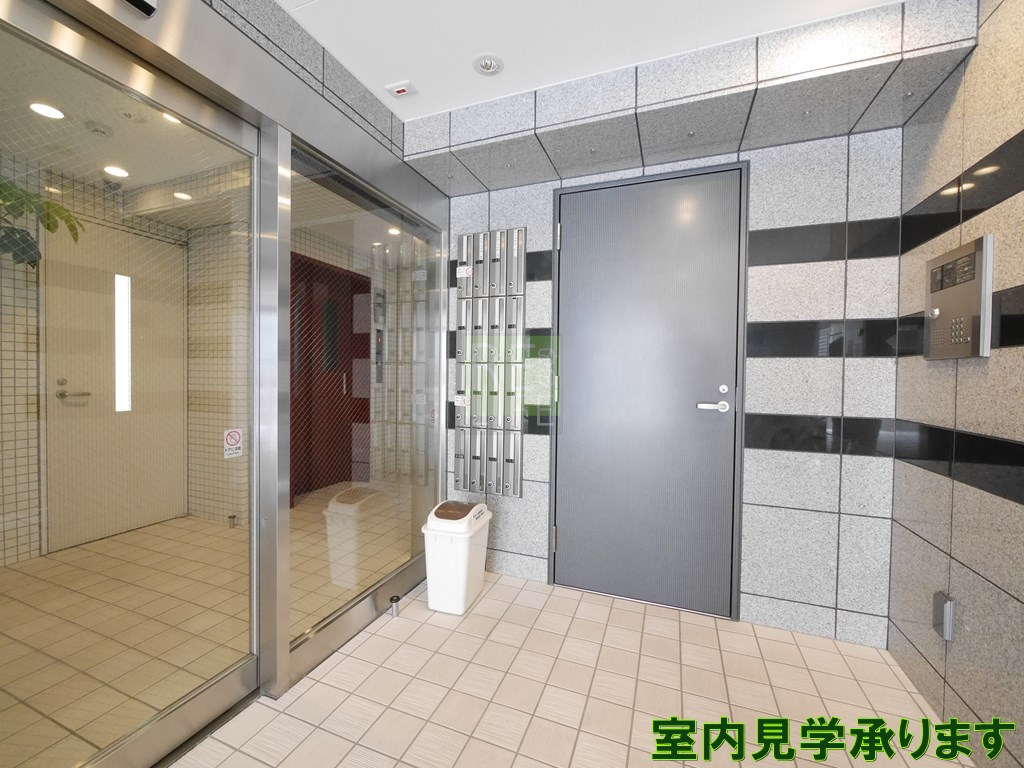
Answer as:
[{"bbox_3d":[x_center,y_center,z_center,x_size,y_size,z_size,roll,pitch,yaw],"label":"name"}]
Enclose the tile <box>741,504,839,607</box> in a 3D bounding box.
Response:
[{"bbox_3d":[1.202,0.740,1.804,0.355,0.403,0.020,1,1,21],"label":"tile"}]

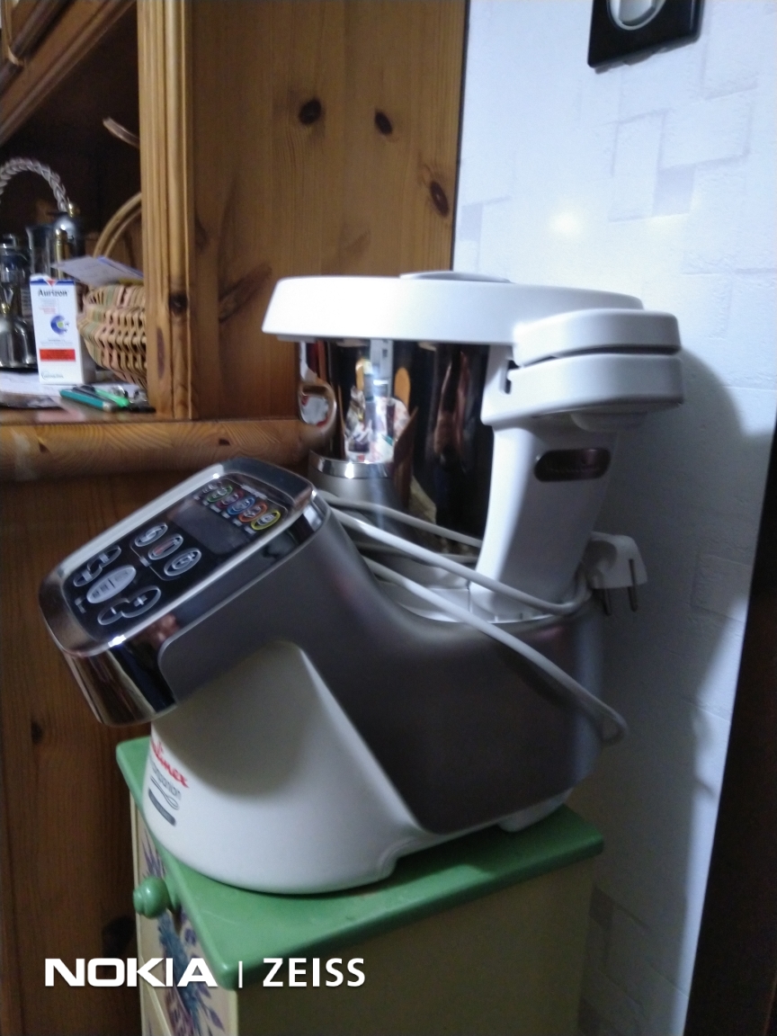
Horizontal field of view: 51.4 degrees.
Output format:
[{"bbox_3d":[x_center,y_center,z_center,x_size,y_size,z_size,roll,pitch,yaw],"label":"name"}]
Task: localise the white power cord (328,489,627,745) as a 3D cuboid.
[{"bbox_3d":[0.049,0.063,0.559,0.190,0.145,0.172,-5,15,-29],"label":"white power cord"}]

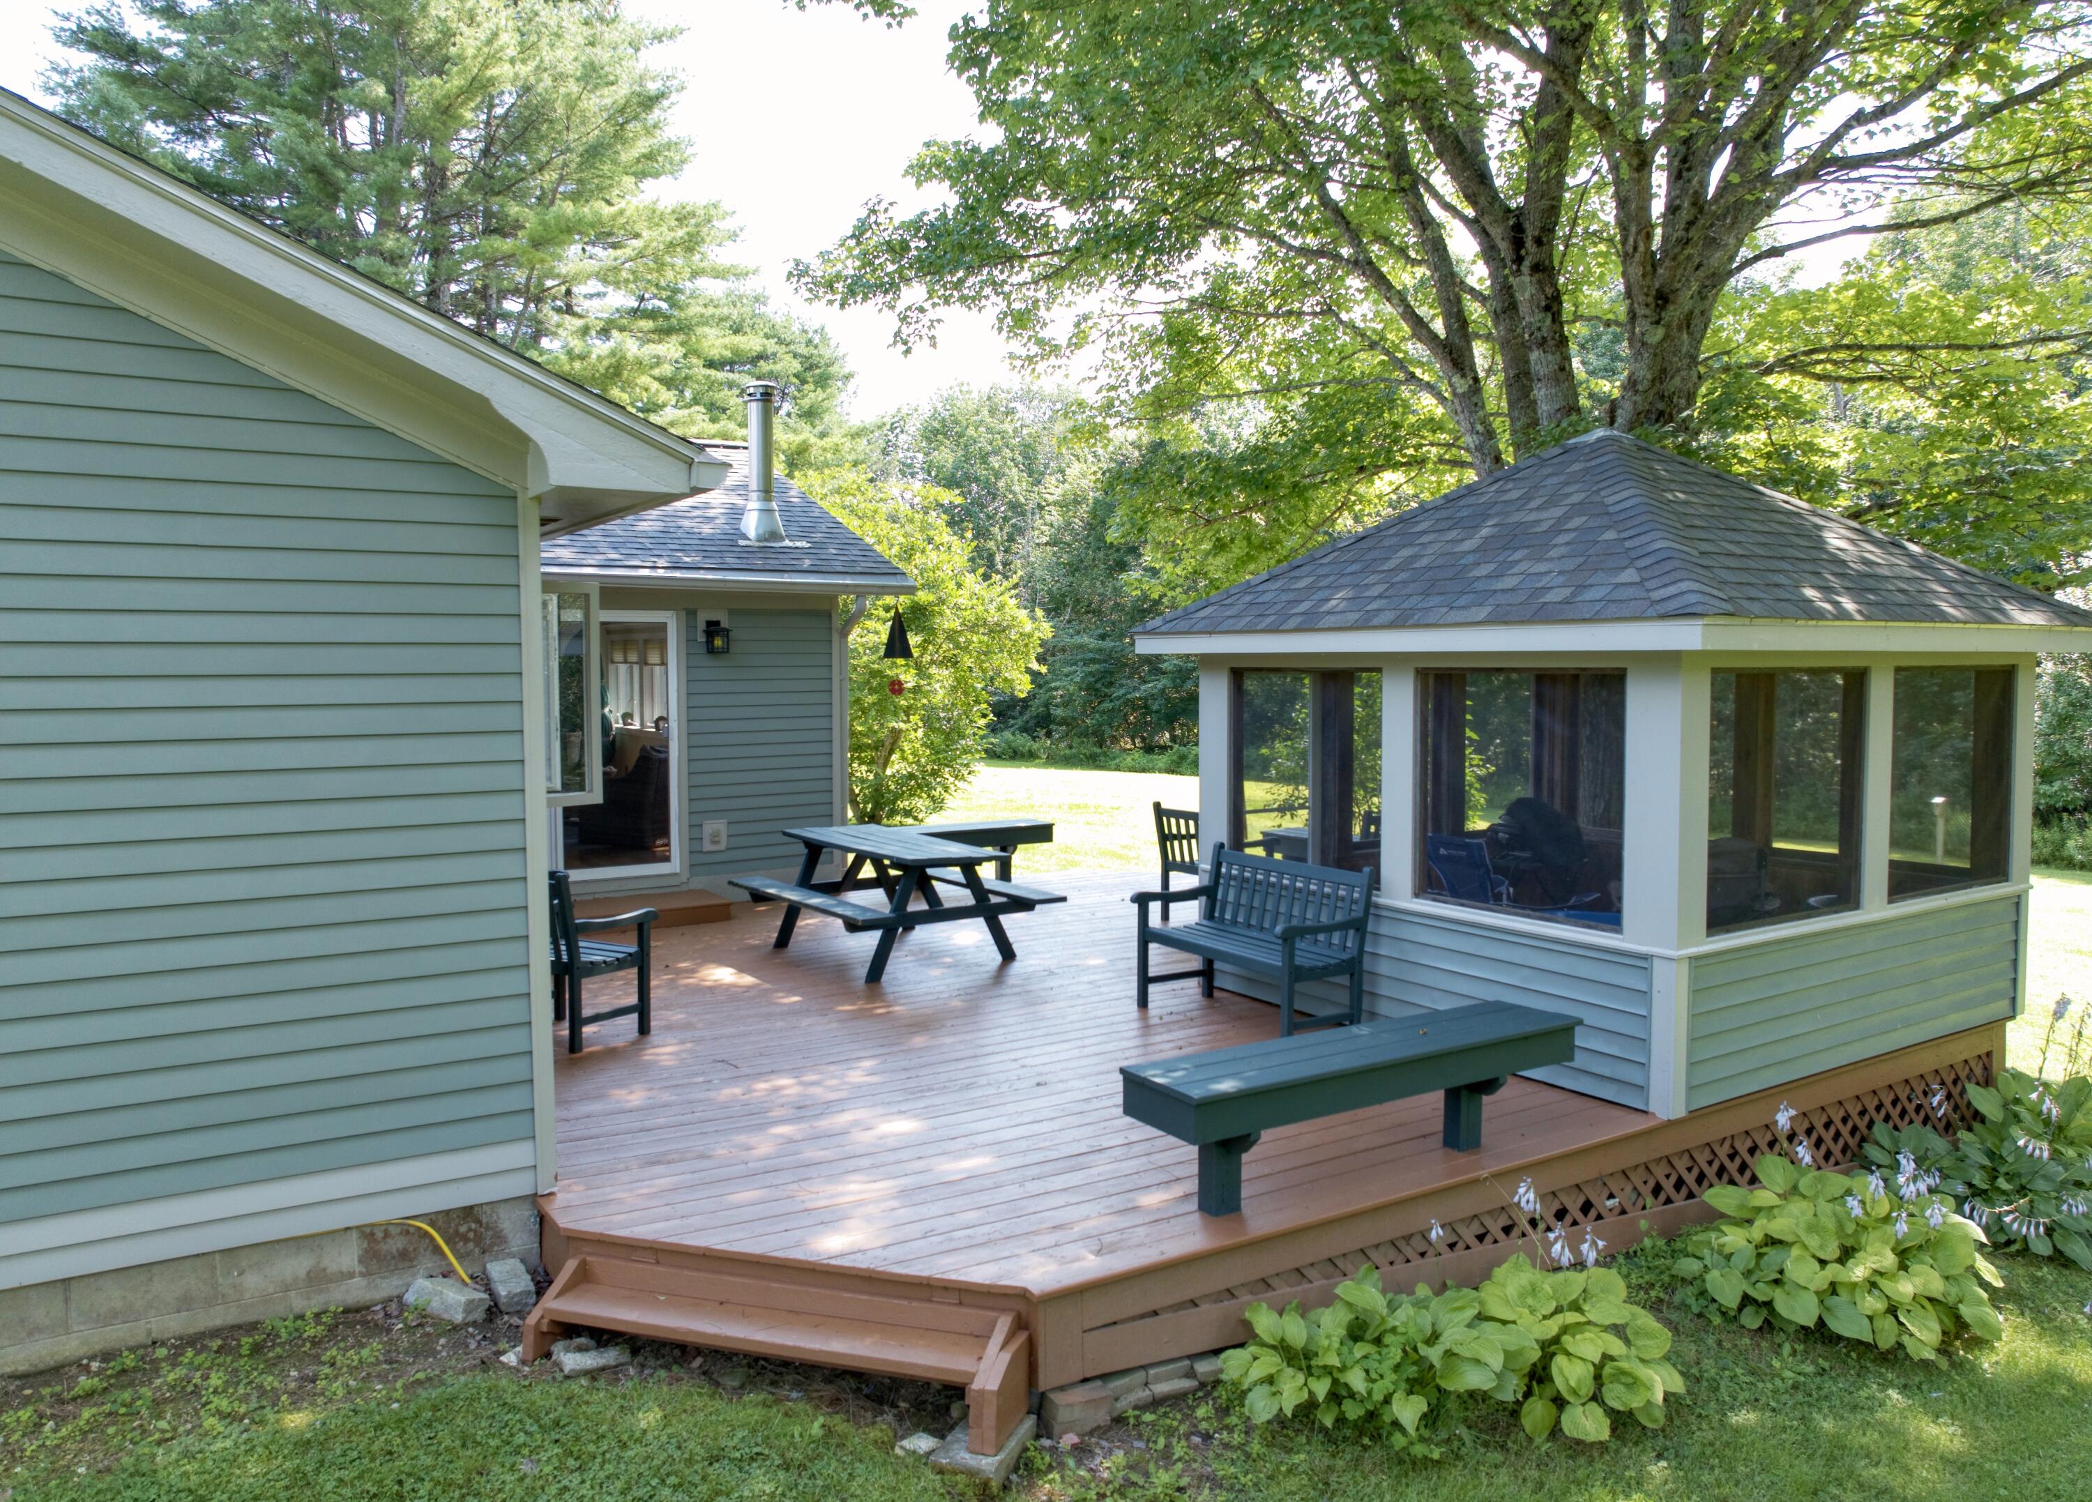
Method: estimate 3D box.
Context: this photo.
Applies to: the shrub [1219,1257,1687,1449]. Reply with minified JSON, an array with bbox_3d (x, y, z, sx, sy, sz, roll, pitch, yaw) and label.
[{"bbox_3d":[1.336,1.885,4.616,1.400,0.440,0.820,-1,4,-13],"label":"shrub"}]

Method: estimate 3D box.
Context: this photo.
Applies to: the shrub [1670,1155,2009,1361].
[{"bbox_3d":[2.987,1.921,5.548,1.150,0.500,1.000,-3,4,-33],"label":"shrub"}]

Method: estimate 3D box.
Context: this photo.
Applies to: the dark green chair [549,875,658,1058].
[{"bbox_3d":[-2.449,1.022,7.465,0.650,0.900,0.620,2,4,33],"label":"dark green chair"}]

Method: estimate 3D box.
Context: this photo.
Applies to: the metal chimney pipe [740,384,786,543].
[{"bbox_3d":[-2.369,-2.347,11.956,0.370,1.360,0.380,-3,4,-37],"label":"metal chimney pipe"}]

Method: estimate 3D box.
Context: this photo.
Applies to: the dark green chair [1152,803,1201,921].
[{"bbox_3d":[1.223,0.813,10.559,0.620,0.900,0.630,-3,5,-39],"label":"dark green chair"}]

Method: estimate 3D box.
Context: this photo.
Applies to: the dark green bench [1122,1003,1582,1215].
[{"bbox_3d":[1.180,1.330,5.371,1.910,0.475,0.430,-3,4,-33],"label":"dark green bench"}]

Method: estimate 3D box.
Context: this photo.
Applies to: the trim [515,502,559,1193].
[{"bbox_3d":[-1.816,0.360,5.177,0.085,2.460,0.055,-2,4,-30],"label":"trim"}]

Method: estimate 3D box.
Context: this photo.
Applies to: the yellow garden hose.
[{"bbox_3d":[-2.156,1.734,5.006,0.340,0.260,0.070,-2,4,-30],"label":"yellow garden hose"}]

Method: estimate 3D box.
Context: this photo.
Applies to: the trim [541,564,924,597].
[{"bbox_3d":[-2.442,-1.274,10.995,3.350,0.140,0.130,-3,4,-37],"label":"trim"}]

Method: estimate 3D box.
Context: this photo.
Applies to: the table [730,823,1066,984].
[{"bbox_3d":[-1.015,0.966,9.507,1.450,0.745,1.840,-3,4,-35],"label":"table"}]

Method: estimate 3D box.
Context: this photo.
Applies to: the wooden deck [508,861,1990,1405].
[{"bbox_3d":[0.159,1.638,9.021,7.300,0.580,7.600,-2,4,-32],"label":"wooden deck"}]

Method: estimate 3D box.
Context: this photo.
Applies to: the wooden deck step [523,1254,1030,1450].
[{"bbox_3d":[-0.850,1.849,4.527,1.620,0.280,0.310,1,4,17],"label":"wooden deck step"}]

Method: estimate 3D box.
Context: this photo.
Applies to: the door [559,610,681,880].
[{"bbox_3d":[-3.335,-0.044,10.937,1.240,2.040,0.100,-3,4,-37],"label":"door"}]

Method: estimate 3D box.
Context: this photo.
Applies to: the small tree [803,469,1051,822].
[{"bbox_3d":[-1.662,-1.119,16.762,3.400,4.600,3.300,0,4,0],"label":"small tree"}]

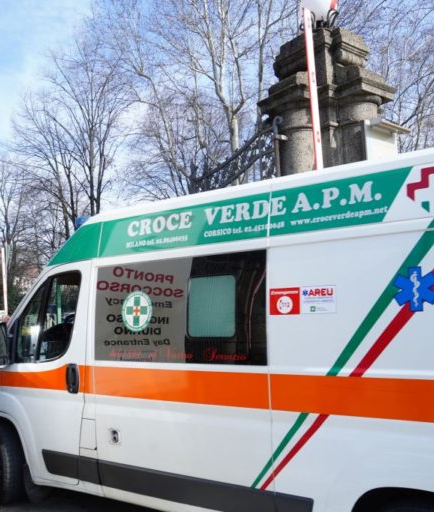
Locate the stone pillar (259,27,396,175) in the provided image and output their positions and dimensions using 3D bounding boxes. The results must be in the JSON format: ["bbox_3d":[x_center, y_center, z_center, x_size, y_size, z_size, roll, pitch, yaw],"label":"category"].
[{"bbox_3d":[1.601,-0.320,6.855,1.600,4.960,1.480,2,-7,-37],"label":"stone pillar"}]

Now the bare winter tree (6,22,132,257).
[{"bbox_3d":[-7.881,-4.208,27.492,6.800,17.530,6.800,-3,-5,0],"label":"bare winter tree"}]

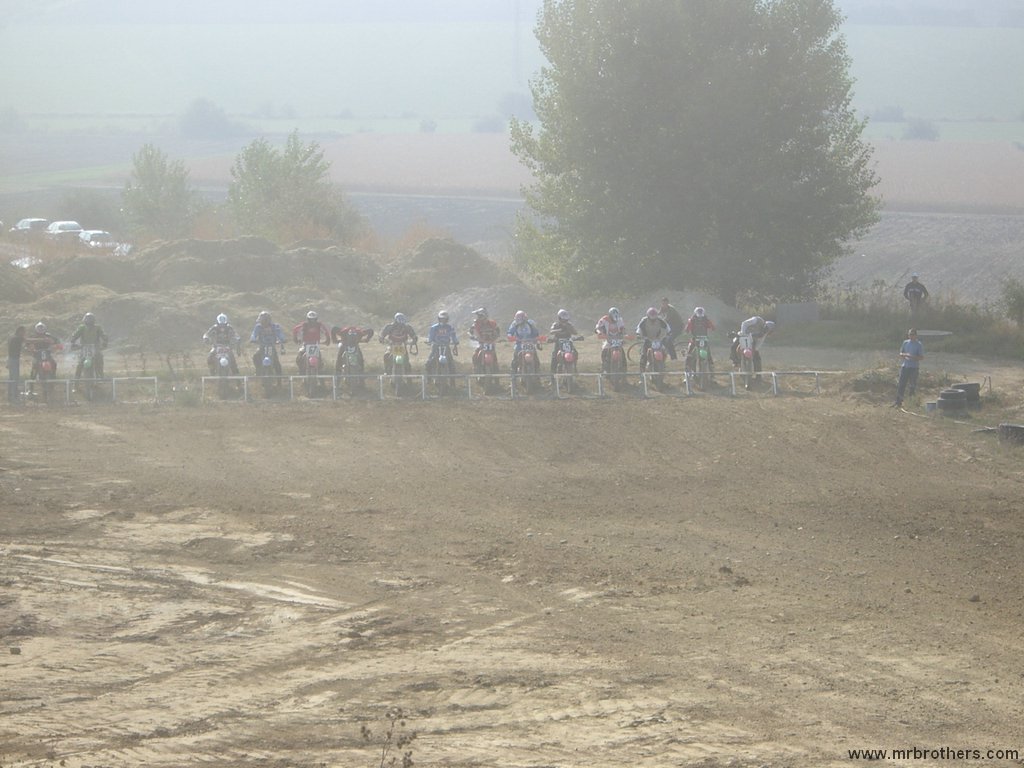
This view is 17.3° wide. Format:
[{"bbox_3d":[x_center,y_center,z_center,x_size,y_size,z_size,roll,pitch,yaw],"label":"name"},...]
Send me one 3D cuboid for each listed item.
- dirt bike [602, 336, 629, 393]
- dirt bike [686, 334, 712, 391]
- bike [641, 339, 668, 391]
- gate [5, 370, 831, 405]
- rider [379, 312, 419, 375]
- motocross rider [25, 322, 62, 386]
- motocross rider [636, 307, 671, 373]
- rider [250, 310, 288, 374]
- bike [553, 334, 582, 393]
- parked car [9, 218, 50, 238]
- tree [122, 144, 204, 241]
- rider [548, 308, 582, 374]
[{"bbox_3d":[2.309,-0.518,77.572,0.800,1.230,2.100,0,6,-4],"label":"dirt bike"},{"bbox_3d":[4.371,-0.506,79.654,0.800,1.220,2.100,-1,6,-5],"label":"dirt bike"},{"bbox_3d":[3.335,-0.506,79.543,0.800,1.220,2.100,-1,6,-5],"label":"bike"},{"bbox_3d":[-2.160,0.078,75.500,18.900,0.580,0.400,0,5,-4],"label":"gate"},{"bbox_3d":[-2.611,-0.805,77.583,0.880,1.621,0.800,0,6,-4],"label":"rider"},{"bbox_3d":[-10.589,-0.644,76.218,0.850,1.500,0.850,0,5,-4],"label":"motocross rider"},{"bbox_3d":[3.347,-1.001,79.850,0.830,1.650,0.850,-1,6,-5],"label":"motocross rider"},{"bbox_3d":[-5.689,-0.900,78.876,0.850,1.620,0.850,-1,6,-5],"label":"rider"},{"bbox_3d":[1.272,-0.460,79.321,0.800,1.220,2.100,-1,6,-5],"label":"bike"},{"bbox_3d":[-27.385,-8.683,192.000,1.700,1.430,4.200,-2,5,-24],"label":"parked car"},{"bbox_3d":[-20.152,-11.015,195.000,4.800,5.800,4.700,-1,6,-5],"label":"tree"},{"bbox_3d":[1.235,-0.842,77.828,0.800,1.740,0.800,0,6,-4],"label":"rider"}]

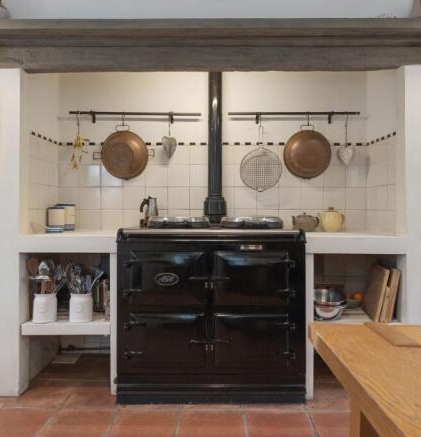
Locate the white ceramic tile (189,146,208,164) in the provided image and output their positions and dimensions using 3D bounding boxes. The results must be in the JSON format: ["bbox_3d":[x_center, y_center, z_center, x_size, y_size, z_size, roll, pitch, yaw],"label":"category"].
[{"bbox_3d":[-0.064,-0.430,2.610,0.150,0.130,0.010,0,1,0],"label":"white ceramic tile"}]

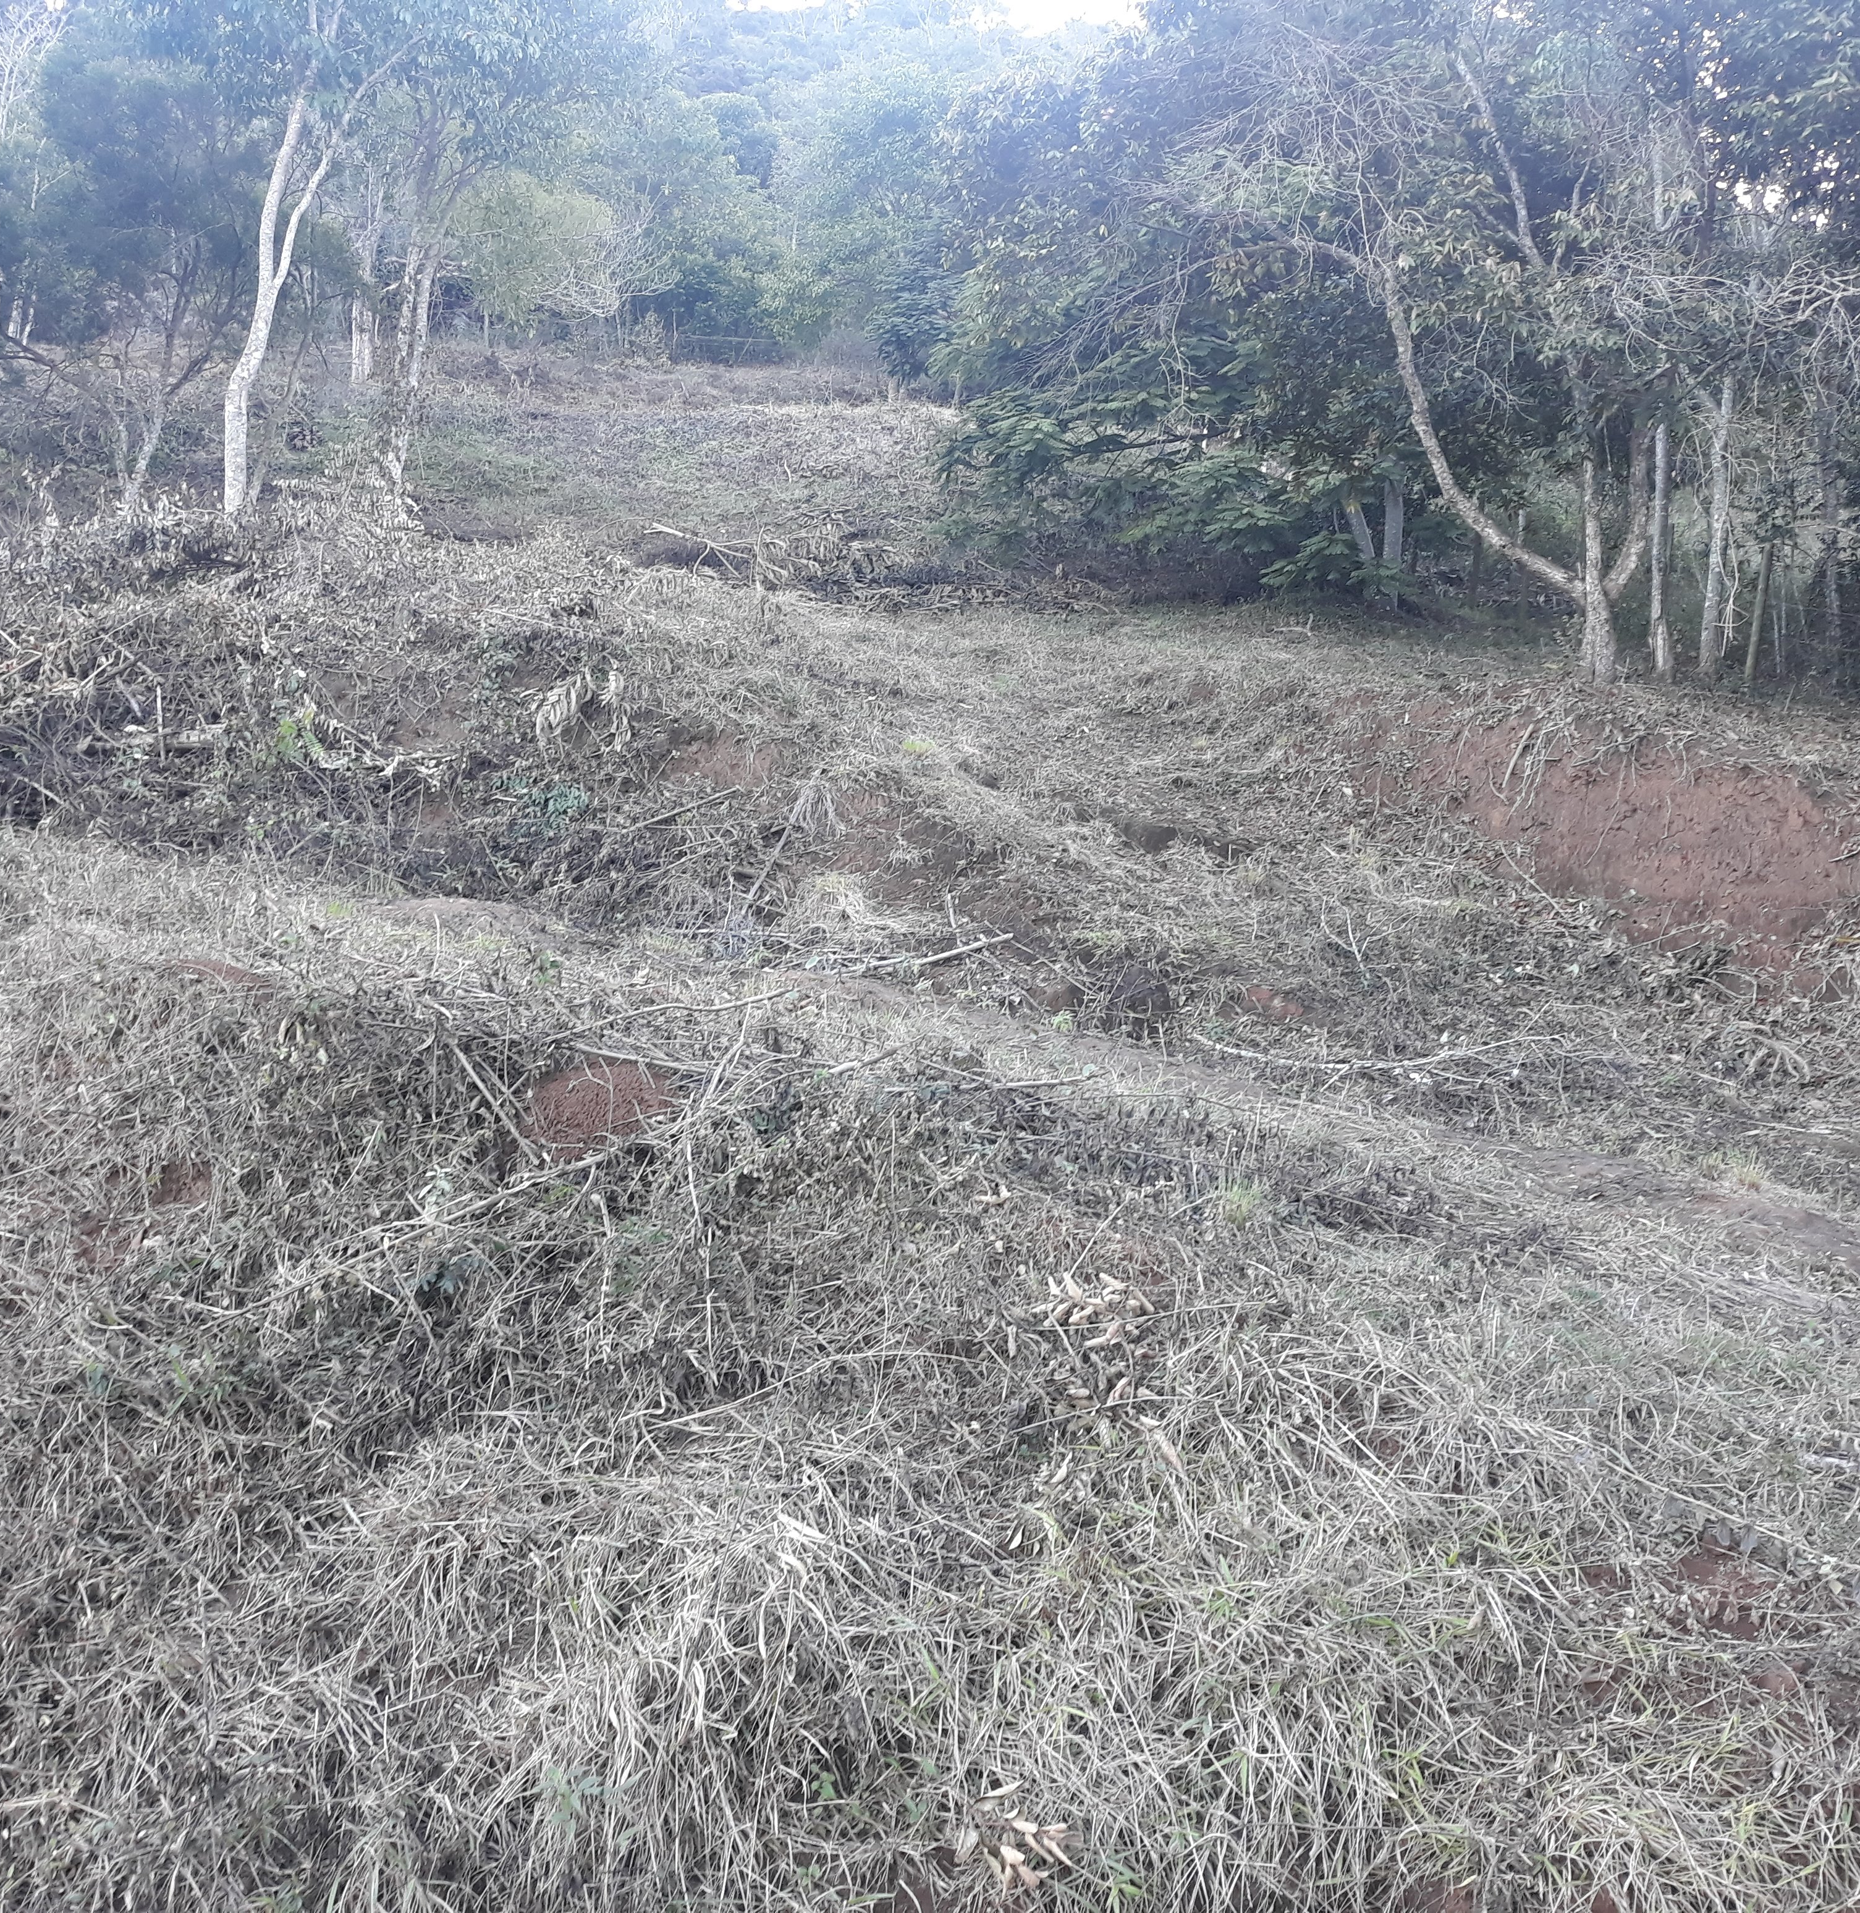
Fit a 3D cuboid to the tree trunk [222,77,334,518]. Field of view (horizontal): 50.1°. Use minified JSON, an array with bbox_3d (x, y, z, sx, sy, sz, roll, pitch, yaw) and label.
[{"bbox_3d":[-6.396,-6.465,19.500,1.061,4.316,0.700,0,2,0],"label":"tree trunk"}]

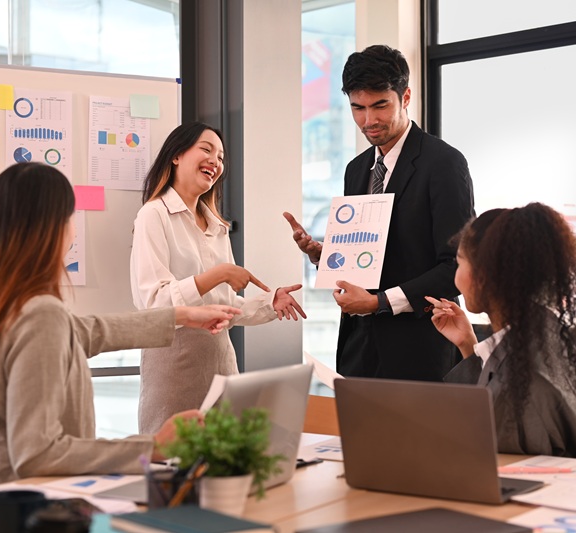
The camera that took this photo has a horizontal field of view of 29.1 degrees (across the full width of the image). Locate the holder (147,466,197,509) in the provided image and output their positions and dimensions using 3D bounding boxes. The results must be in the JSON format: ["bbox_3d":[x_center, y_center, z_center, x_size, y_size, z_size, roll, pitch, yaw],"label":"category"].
[{"bbox_3d":[-0.190,0.372,1.814,0.087,0.088,0.087,1,-1,-35],"label":"holder"}]

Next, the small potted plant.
[{"bbox_3d":[-0.108,0.316,1.805,0.190,0.200,0.190,0,-1,0],"label":"small potted plant"}]

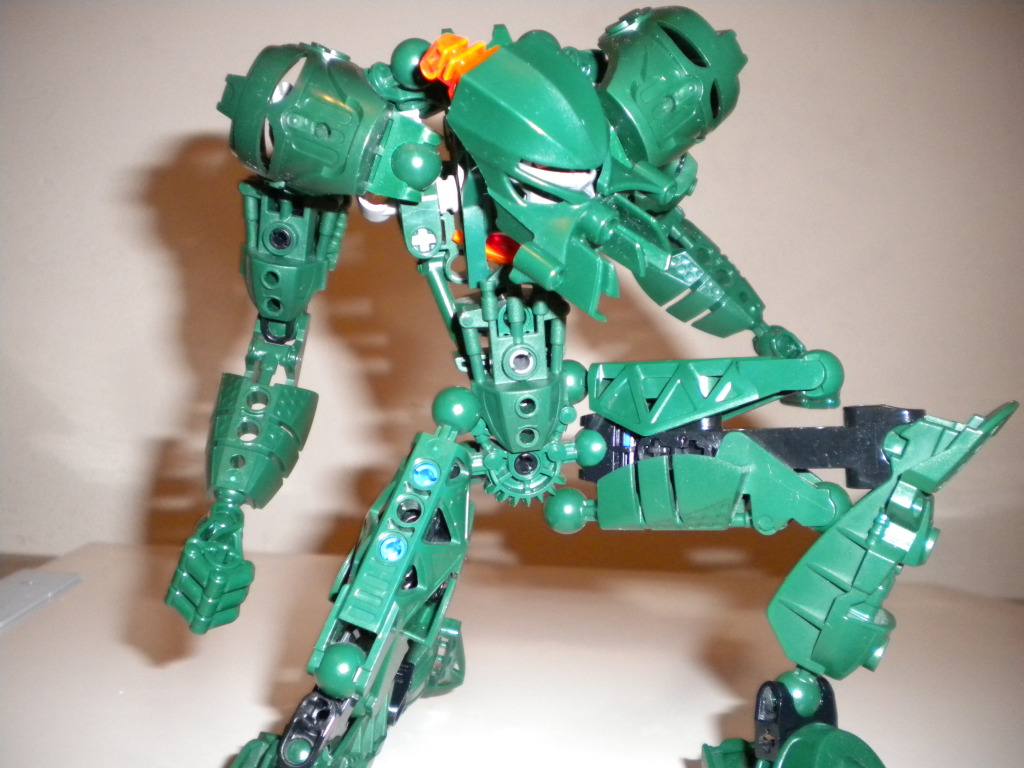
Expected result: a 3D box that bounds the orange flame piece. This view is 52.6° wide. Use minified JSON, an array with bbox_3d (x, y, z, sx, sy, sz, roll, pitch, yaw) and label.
[{"bbox_3d":[-0.010,-0.065,0.214,0.018,0.015,0.015,-1,17,-18],"label":"orange flame piece"}]

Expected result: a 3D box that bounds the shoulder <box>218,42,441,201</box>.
[{"bbox_3d":[-0.040,-0.058,0.227,0.047,0.032,0.030,11,8,-6],"label":"shoulder"}]

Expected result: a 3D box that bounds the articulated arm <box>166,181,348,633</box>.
[{"bbox_3d":[-0.054,0.004,0.229,0.024,0.102,0.027,7,-15,3],"label":"articulated arm"}]

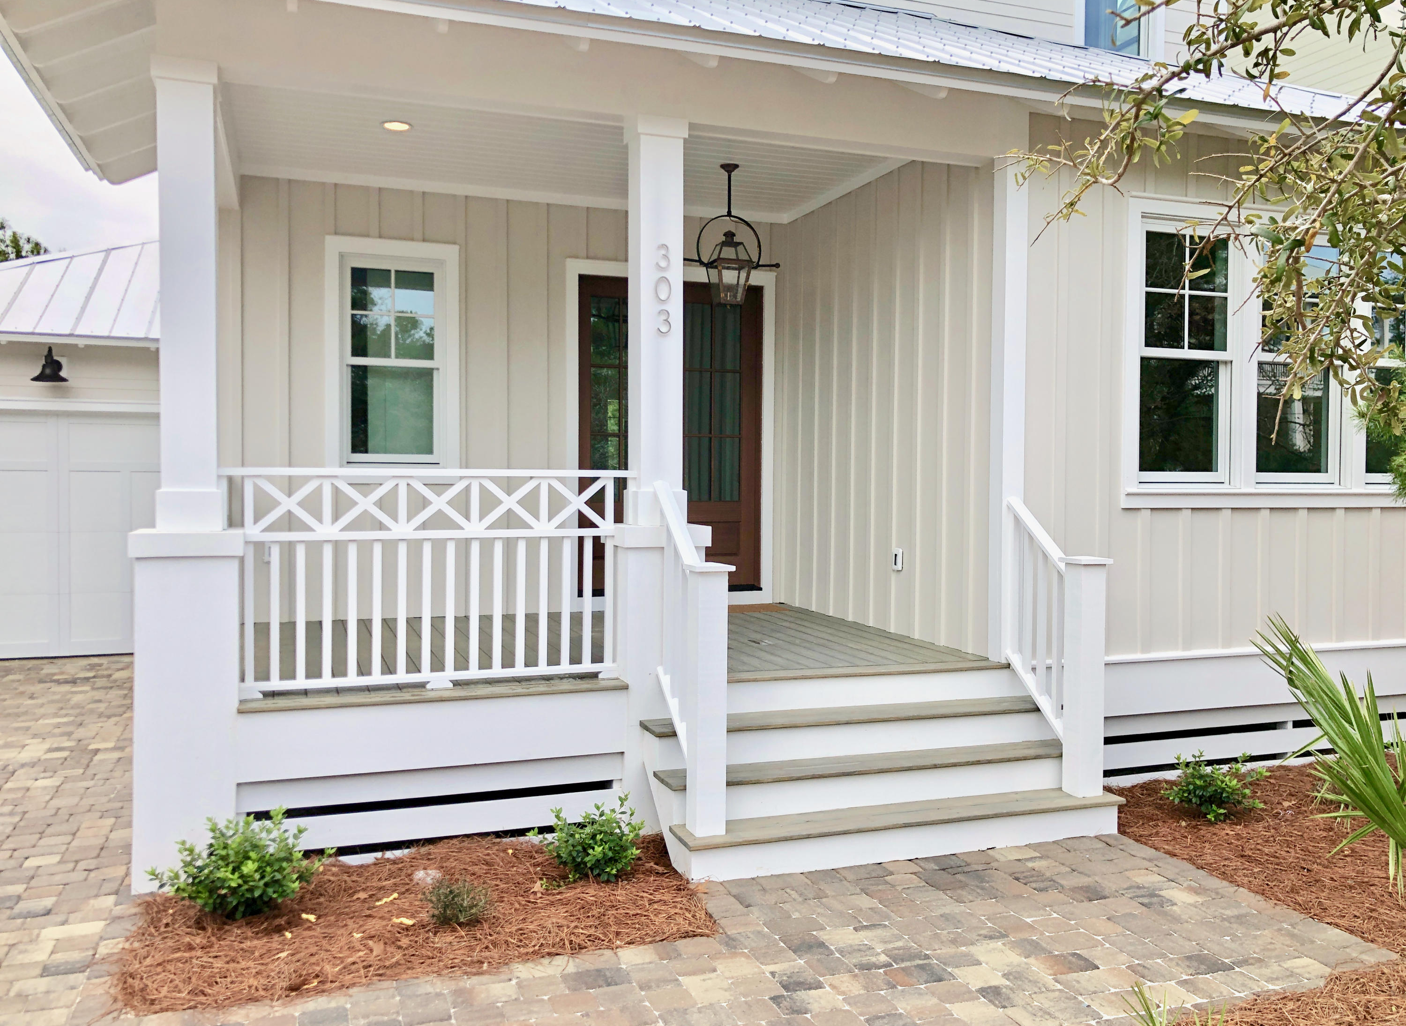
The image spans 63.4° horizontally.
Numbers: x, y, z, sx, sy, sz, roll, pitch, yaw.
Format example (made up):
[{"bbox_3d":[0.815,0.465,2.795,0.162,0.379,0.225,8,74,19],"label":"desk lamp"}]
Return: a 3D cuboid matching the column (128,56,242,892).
[{"bbox_3d":[-2.302,-0.170,5.115,0.453,3.593,0.453,0,2,-20],"label":"column"}]

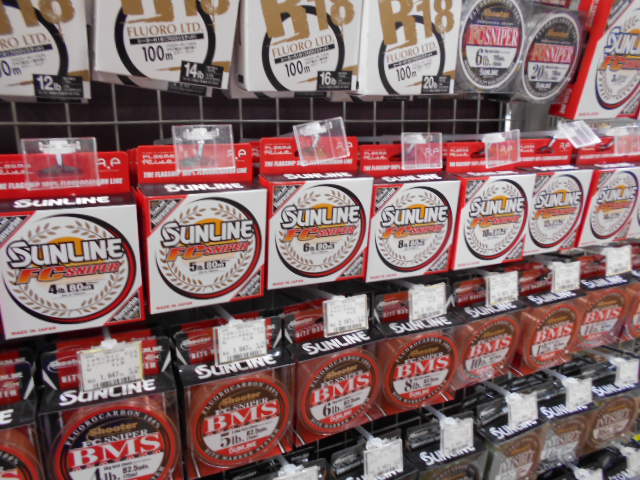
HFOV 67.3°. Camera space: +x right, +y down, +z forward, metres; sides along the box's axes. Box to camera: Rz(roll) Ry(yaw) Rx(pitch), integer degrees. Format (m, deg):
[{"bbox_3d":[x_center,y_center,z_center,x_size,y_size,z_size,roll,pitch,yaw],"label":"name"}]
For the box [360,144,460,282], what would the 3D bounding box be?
[{"bbox_3d":[0.087,-0.028,0.478,0.095,0.127,0.033,-5,21,-19],"label":"box"}]

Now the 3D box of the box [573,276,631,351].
[{"bbox_3d":[0.351,0.089,0.625,0.091,0.099,0.036,-6,20,-25],"label":"box"}]

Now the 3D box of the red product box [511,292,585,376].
[{"bbox_3d":[0.282,0.115,0.613,0.096,0.091,0.032,-6,16,-25],"label":"red product box"}]

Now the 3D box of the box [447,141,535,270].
[{"bbox_3d":[0.179,-0.039,0.516,0.095,0.127,0.033,-6,21,-23],"label":"box"}]

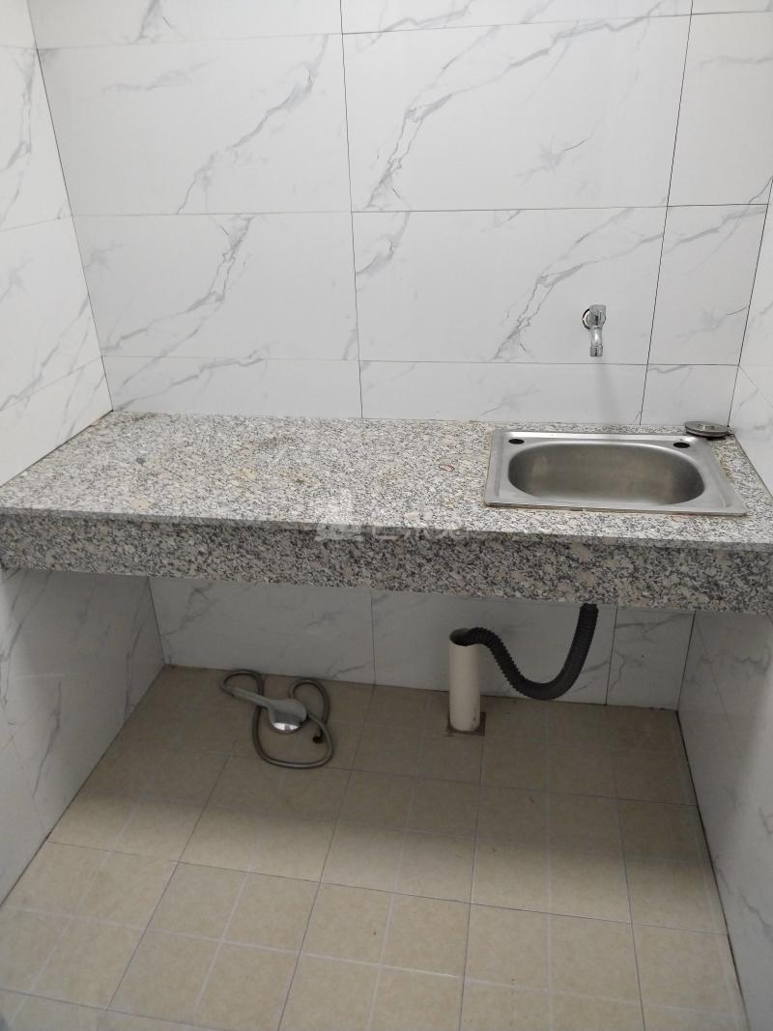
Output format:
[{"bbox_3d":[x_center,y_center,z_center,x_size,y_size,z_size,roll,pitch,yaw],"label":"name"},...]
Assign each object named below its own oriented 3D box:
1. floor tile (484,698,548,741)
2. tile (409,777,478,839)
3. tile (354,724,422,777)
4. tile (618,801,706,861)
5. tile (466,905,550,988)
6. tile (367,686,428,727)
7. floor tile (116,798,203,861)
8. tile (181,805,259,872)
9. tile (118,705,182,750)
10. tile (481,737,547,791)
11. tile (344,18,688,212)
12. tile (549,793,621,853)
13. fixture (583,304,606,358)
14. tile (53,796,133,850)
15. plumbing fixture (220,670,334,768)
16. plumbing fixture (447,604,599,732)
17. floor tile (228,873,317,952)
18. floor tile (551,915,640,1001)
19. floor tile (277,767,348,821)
[{"bbox_3d":[0.328,0.518,1.948,0.149,0.010,0.149,3,28,10],"label":"floor tile"},{"bbox_3d":[0.128,0.644,1.707,0.150,0.010,0.150,3,28,10],"label":"tile"},{"bbox_3d":[0.007,0.569,1.861,0.150,0.010,0.150,3,28,10],"label":"tile"},{"bbox_3d":[0.571,0.670,1.635,0.149,0.010,0.149,3,28,10],"label":"tile"},{"bbox_3d":[0.224,0.790,1.421,0.150,0.010,0.150,3,28,10],"label":"tile"},{"bbox_3d":[0.033,0.501,1.999,0.150,0.010,0.155,3,28,10],"label":"tile"},{"bbox_3d":[-0.488,0.682,1.678,0.150,0.010,0.150,3,28,10],"label":"floor tile"},{"bbox_3d":[-0.341,0.689,1.652,0.150,0.010,0.150,3,28,10],"label":"tile"},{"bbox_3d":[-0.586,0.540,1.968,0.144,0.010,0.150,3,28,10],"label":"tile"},{"bbox_3d":[0.302,0.583,1.812,0.150,0.010,0.150,3,28,10],"label":"tile"},{"bbox_3d":[0.223,-0.724,1.422,0.600,0.300,0.010,3,28,10],"label":"tile"},{"bbox_3d":[0.423,0.660,1.656,0.150,0.010,0.150,3,28,10],"label":"tile"},{"bbox_3d":[0.408,-0.368,1.506,0.042,0.095,0.100,3,28,10],"label":"fixture"},{"bbox_3d":[-0.636,0.674,1.703,0.150,0.010,0.150,3,28,10],"label":"tile"},{"bbox_3d":[-0.288,0.491,1.958,0.355,0.060,0.318,3,28,10],"label":"plumbing fixture"},{"bbox_3d":[0.302,0.324,1.768,0.317,0.500,0.176,3,28,10],"label":"plumbing fixture"},{"bbox_3d":[-0.219,0.765,1.496,0.150,0.010,0.150,3,28,10],"label":"floor tile"},{"bbox_3d":[0.371,0.798,1.395,0.150,0.010,0.150,3,28,10],"label":"floor tile"},{"bbox_3d":[-0.166,0.630,1.756,0.150,0.010,0.150,3,28,10],"label":"floor tile"}]

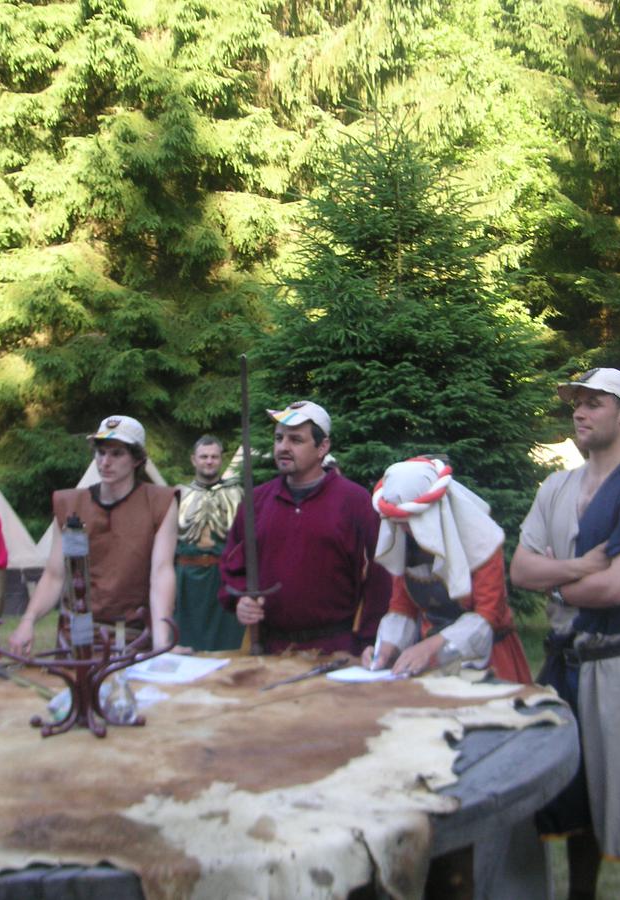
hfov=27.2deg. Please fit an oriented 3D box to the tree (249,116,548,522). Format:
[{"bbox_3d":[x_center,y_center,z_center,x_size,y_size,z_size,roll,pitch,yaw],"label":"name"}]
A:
[{"bbox_3d":[0.700,-0.500,9.600,2.350,4.100,2.350,0,0,0],"label":"tree"}]

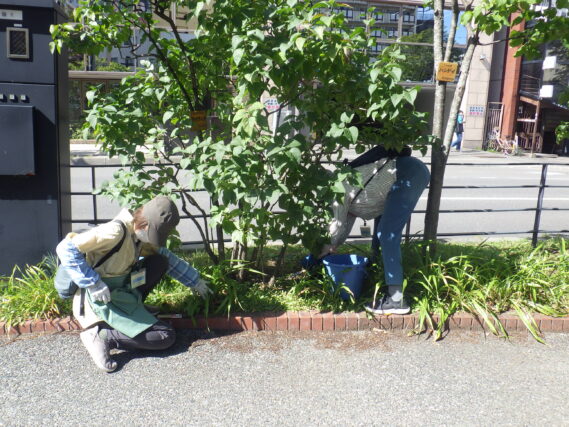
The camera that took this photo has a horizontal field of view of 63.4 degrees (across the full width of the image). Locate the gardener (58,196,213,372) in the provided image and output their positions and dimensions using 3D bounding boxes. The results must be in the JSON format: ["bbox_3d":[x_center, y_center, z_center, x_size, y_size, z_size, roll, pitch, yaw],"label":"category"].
[{"bbox_3d":[-0.842,0.327,2.533,0.740,0.850,0.600,4,12,14],"label":"gardener"}]

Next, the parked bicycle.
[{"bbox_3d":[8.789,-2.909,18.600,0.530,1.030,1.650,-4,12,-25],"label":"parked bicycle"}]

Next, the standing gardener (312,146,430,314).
[{"bbox_3d":[0.520,0.110,2.959,0.700,0.980,0.480,1,11,2],"label":"standing gardener"}]

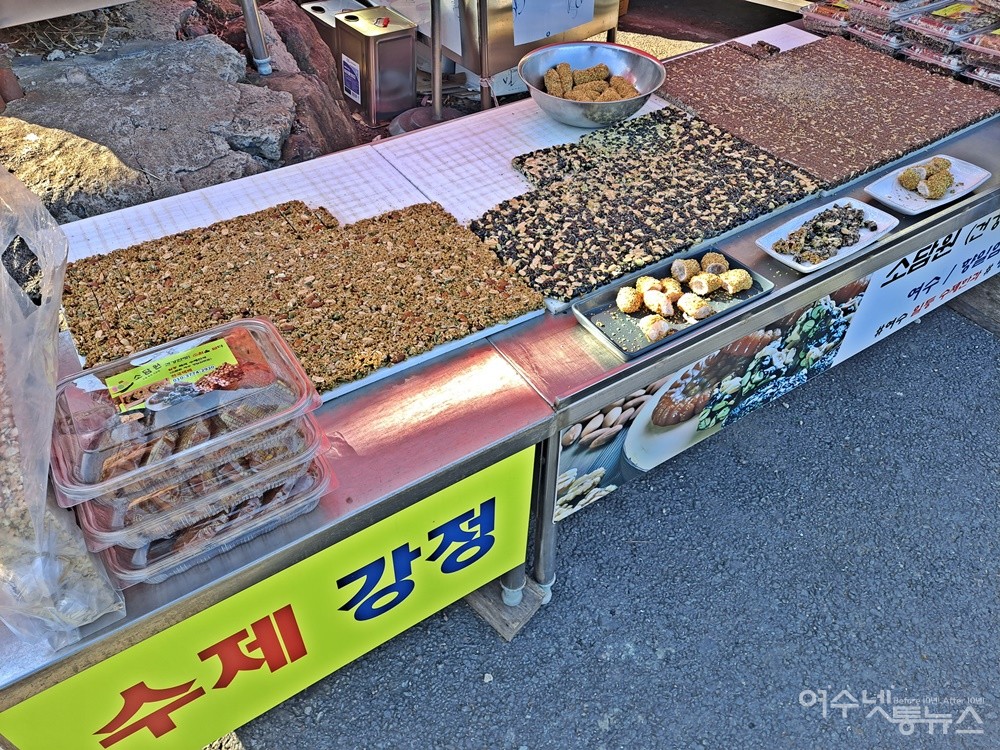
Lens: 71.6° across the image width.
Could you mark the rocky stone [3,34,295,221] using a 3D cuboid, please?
[{"bbox_3d":[-1.059,-0.638,2.103,0.806,0.446,0.792,-24,50,-23],"label":"rocky stone"}]

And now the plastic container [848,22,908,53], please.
[{"bbox_3d":[1.114,-0.950,1.937,0.256,0.068,0.166,-24,50,-23],"label":"plastic container"}]

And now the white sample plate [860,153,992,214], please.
[{"bbox_3d":[0.873,-0.391,1.409,0.281,0.025,0.108,-24,50,-23],"label":"white sample plate"}]

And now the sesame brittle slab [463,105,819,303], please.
[{"bbox_3d":[0.243,-0.368,1.357,0.653,0.018,0.468,-24,50,-23],"label":"sesame brittle slab"}]

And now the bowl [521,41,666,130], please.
[{"bbox_3d":[0.206,-0.646,1.581,0.331,0.099,0.331,1,45,-1],"label":"bowl"}]

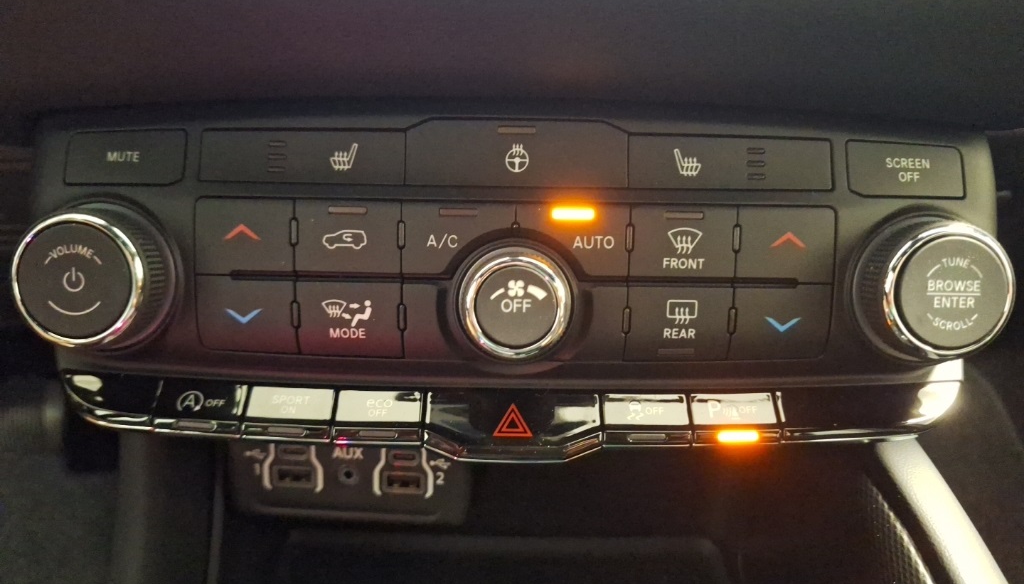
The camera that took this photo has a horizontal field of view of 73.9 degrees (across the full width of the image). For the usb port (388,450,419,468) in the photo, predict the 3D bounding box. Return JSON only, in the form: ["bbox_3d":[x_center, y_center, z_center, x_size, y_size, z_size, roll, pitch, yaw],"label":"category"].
[{"bbox_3d":[-0.041,0.063,0.262,0.013,0.007,0.007,1,2,3],"label":"usb port"}]

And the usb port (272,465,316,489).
[{"bbox_3d":[-0.082,0.070,0.262,0.016,0.009,0.008,1,2,3],"label":"usb port"}]

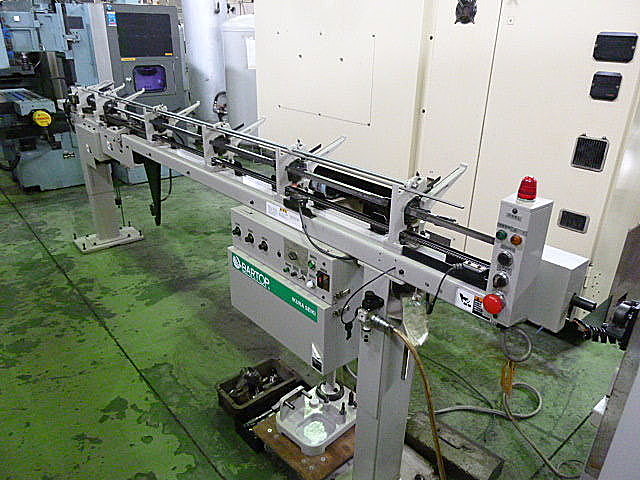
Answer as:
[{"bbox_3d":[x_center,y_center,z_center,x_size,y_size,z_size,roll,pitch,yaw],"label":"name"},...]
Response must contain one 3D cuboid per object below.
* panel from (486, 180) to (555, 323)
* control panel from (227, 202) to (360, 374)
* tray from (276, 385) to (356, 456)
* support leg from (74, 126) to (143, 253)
[{"bbox_3d":[0.386,0.025,0.911,0.123,0.291,0.060,-16,28,-36],"label":"panel"},{"bbox_3d":[-0.087,0.125,1.505,0.190,0.352,0.554,-16,28,-36],"label":"control panel"},{"bbox_3d":[0.024,0.698,1.858,0.320,0.090,0.235,-16,28,-36],"label":"tray"},{"bbox_3d":[-1.683,-0.418,3.548,0.460,0.905,0.312,-16,28,-36],"label":"support leg"}]

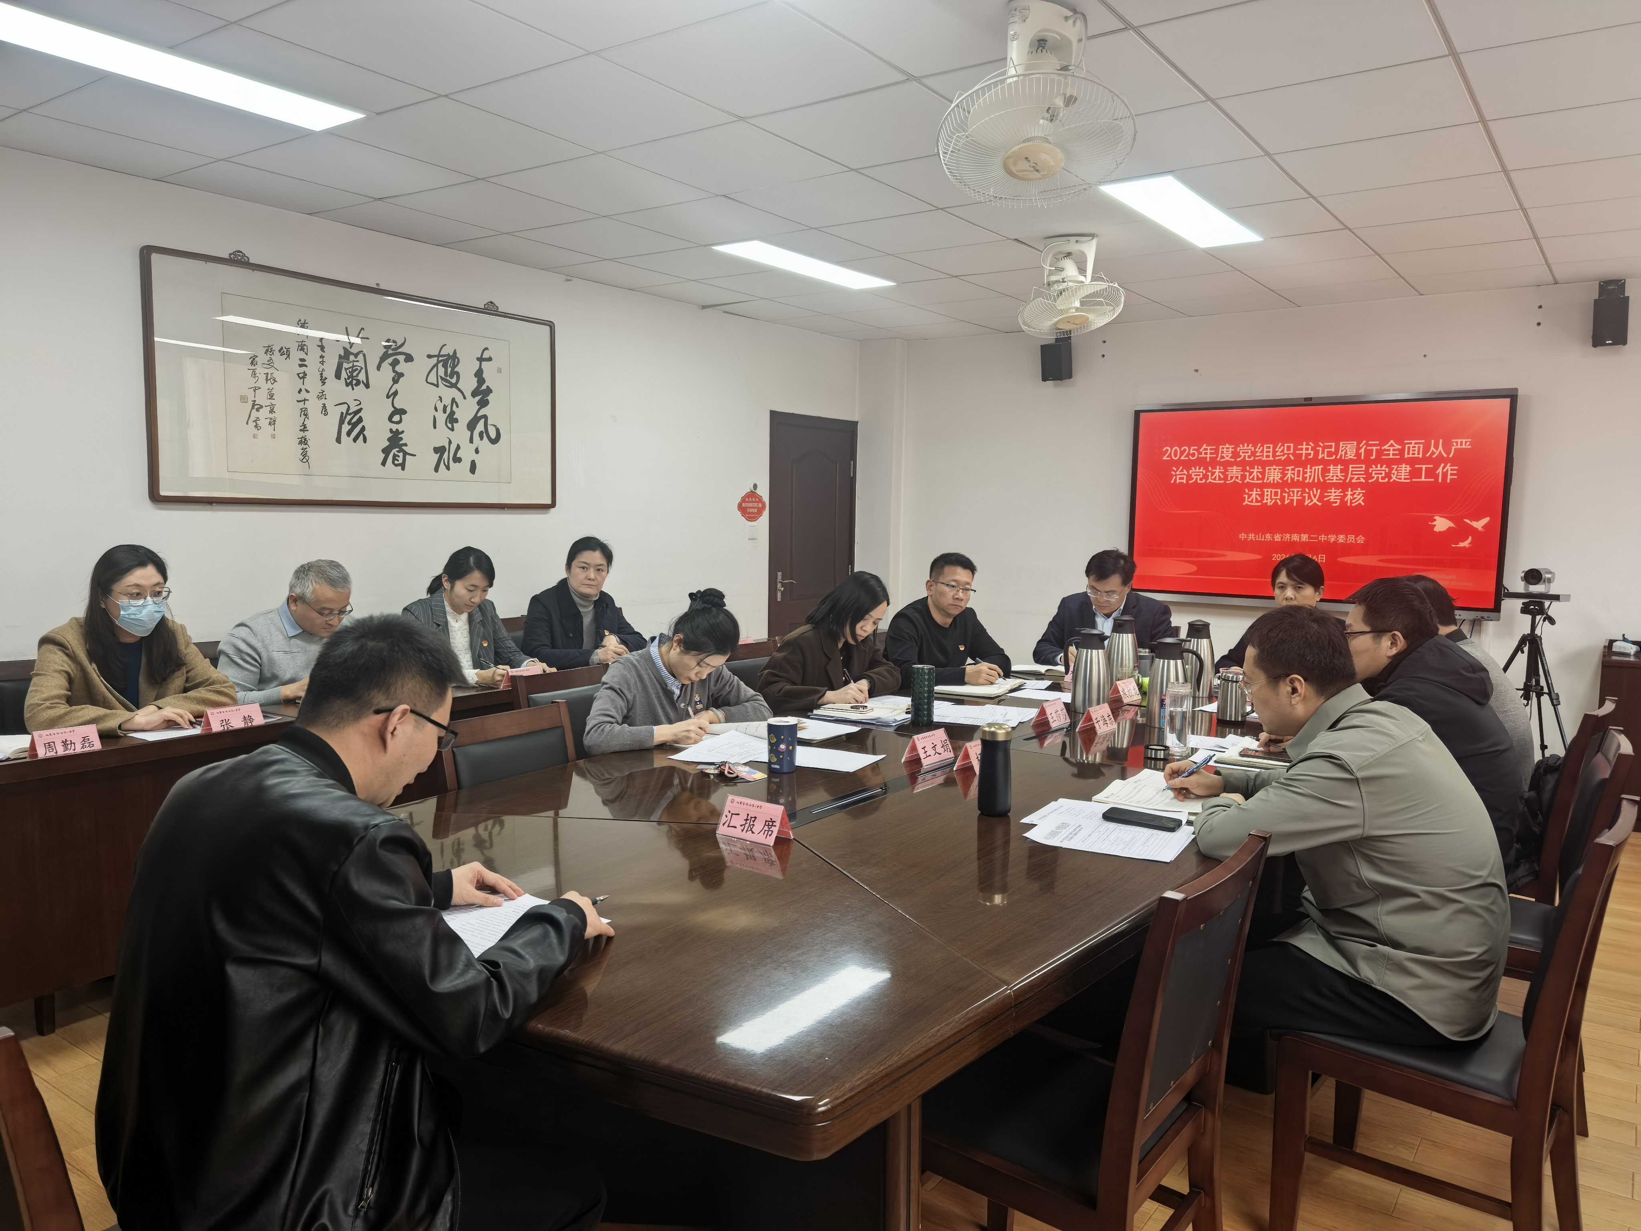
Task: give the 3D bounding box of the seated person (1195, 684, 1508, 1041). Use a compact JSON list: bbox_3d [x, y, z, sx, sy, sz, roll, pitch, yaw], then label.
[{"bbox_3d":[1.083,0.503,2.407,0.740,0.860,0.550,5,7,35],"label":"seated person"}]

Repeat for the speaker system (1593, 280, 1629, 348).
[{"bbox_3d":[3.760,-1.421,5.415,0.145,0.300,0.200,5,7,35],"label":"speaker system"}]

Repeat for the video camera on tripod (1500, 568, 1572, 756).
[{"bbox_3d":[3.405,0.373,5.518,0.600,1.210,0.600,-5,8,-43],"label":"video camera on tripod"}]

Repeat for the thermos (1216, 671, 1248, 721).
[{"bbox_3d":[1.418,0.284,3.890,0.140,0.175,0.105,0,6,-6],"label":"thermos"}]

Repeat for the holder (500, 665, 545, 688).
[{"bbox_3d":[-1.157,0.234,4.429,0.080,0.085,0.175,5,7,35],"label":"holder"}]

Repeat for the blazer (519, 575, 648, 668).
[{"bbox_3d":[-1.045,0.091,4.948,0.420,0.520,0.500,6,8,44],"label":"blazer"}]

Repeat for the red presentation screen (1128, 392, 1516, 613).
[{"bbox_3d":[2.722,-0.631,6.401,1.980,1.170,0.090,5,7,35],"label":"red presentation screen"}]

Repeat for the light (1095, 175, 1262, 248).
[{"bbox_3d":[1.422,-1.568,4.388,0.280,0.050,1.180,5,7,36],"label":"light"}]

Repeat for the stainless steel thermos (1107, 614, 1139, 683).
[{"bbox_3d":[1.159,0.138,4.327,0.138,0.276,0.180,4,7,31],"label":"stainless steel thermos"}]

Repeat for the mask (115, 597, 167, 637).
[{"bbox_3d":[-2.030,0.005,3.395,0.080,0.120,0.140,5,7,38],"label":"mask"}]

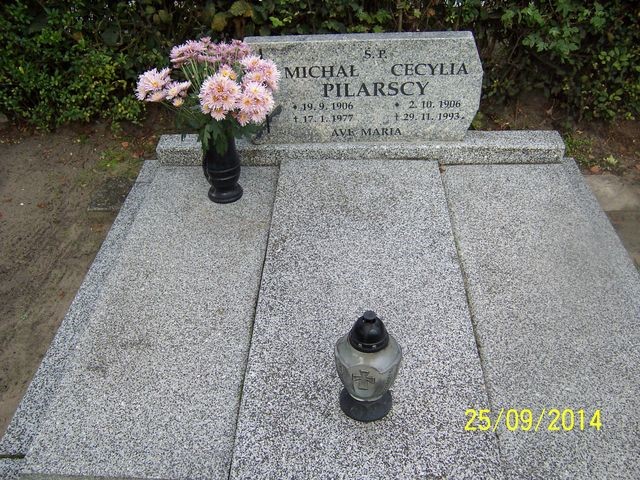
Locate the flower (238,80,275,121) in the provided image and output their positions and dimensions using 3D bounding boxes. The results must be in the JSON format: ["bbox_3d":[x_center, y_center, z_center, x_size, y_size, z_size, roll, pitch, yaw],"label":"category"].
[{"bbox_3d":[-0.205,-0.450,1.966,0.115,0.105,0.085,-3,37,-1],"label":"flower"}]

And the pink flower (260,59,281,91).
[{"bbox_3d":[-0.164,-0.547,2.016,0.066,0.090,0.065,-2,37,0],"label":"pink flower"}]

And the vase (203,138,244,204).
[{"bbox_3d":[-0.363,-0.277,2.232,0.142,0.276,0.142,0,37,3],"label":"vase"}]

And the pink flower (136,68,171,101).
[{"bbox_3d":[-0.558,-0.521,2.046,0.109,0.085,0.085,-6,37,-5],"label":"pink flower"}]

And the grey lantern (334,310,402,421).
[{"bbox_3d":[0.112,0.289,1.438,0.152,0.305,0.152,0,37,3],"label":"grey lantern"}]

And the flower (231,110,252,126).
[{"bbox_3d":[-0.252,-0.395,1.985,0.062,0.047,0.045,-3,37,-1],"label":"flower"}]

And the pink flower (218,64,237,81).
[{"bbox_3d":[-0.306,-0.554,2.019,0.059,0.045,0.045,-3,37,-2],"label":"pink flower"}]

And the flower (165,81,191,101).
[{"bbox_3d":[-0.475,-0.498,2.034,0.083,0.055,0.060,-5,37,-4],"label":"flower"}]

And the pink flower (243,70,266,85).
[{"bbox_3d":[-0.215,-0.534,2.004,0.078,0.042,0.052,-3,37,-1],"label":"pink flower"}]

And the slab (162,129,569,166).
[{"bbox_3d":[0.154,-0.377,2.503,1.612,0.068,0.155,0,37,3],"label":"slab"}]

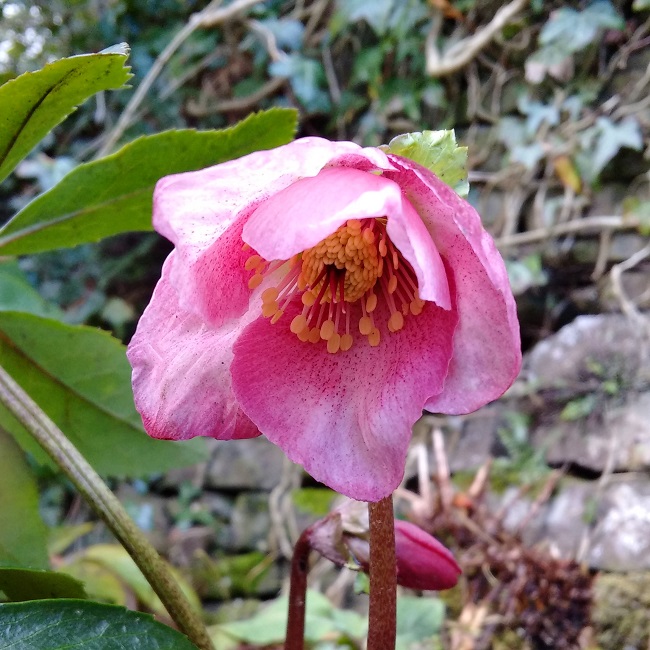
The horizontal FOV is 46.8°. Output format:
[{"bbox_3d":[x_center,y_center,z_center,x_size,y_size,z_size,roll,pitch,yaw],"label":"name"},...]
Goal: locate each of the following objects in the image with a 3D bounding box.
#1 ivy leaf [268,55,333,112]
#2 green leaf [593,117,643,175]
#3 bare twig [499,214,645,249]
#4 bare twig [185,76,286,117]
[{"bbox_3d":[-0.027,-0.256,0.800,0.064,0.060,0.023,0,-21,0],"label":"ivy leaf"},{"bbox_3d":[0.296,-0.180,0.760,0.052,0.061,0.022,1,-20,6],"label":"green leaf"},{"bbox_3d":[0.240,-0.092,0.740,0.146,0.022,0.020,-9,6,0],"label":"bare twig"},{"bbox_3d":[-0.098,-0.247,0.820,0.114,0.031,0.022,-16,6,0],"label":"bare twig"}]

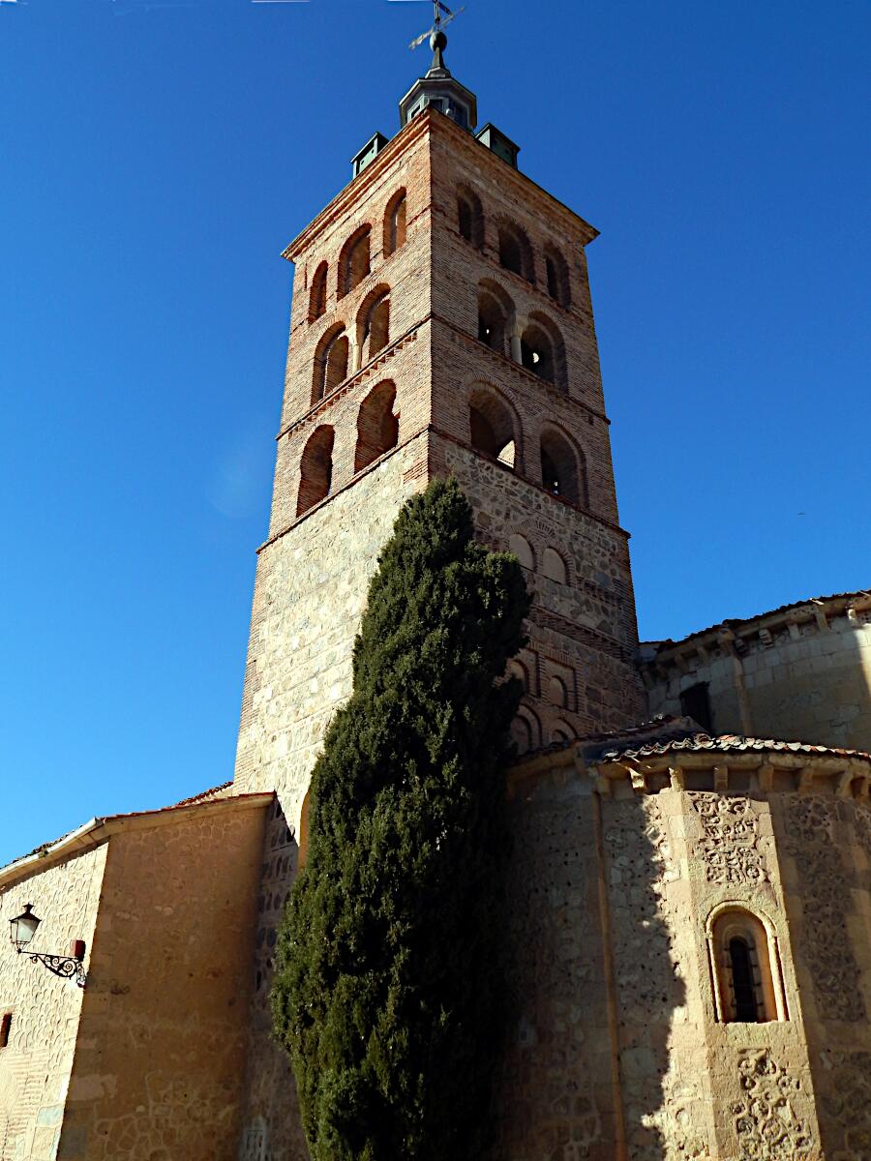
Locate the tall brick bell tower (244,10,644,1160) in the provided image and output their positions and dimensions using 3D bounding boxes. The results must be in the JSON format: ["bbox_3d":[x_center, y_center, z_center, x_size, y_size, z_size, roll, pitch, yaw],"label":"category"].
[{"bbox_3d":[0.171,-4.134,25.983,6.930,34.568,7.013,21,-34,-36],"label":"tall brick bell tower"}]

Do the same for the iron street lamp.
[{"bbox_3d":[-6.982,6.611,16.990,1.358,1.355,0.390,21,-34,-36],"label":"iron street lamp"}]

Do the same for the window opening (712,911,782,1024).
[{"bbox_3d":[4.257,5.339,13.057,0.860,1.484,0.350,-1,-27,3],"label":"window opening"}]

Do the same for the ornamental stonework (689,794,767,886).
[{"bbox_3d":[4.266,3.769,13.690,0.858,1.336,0.100,-1,-27,3],"label":"ornamental stonework"}]

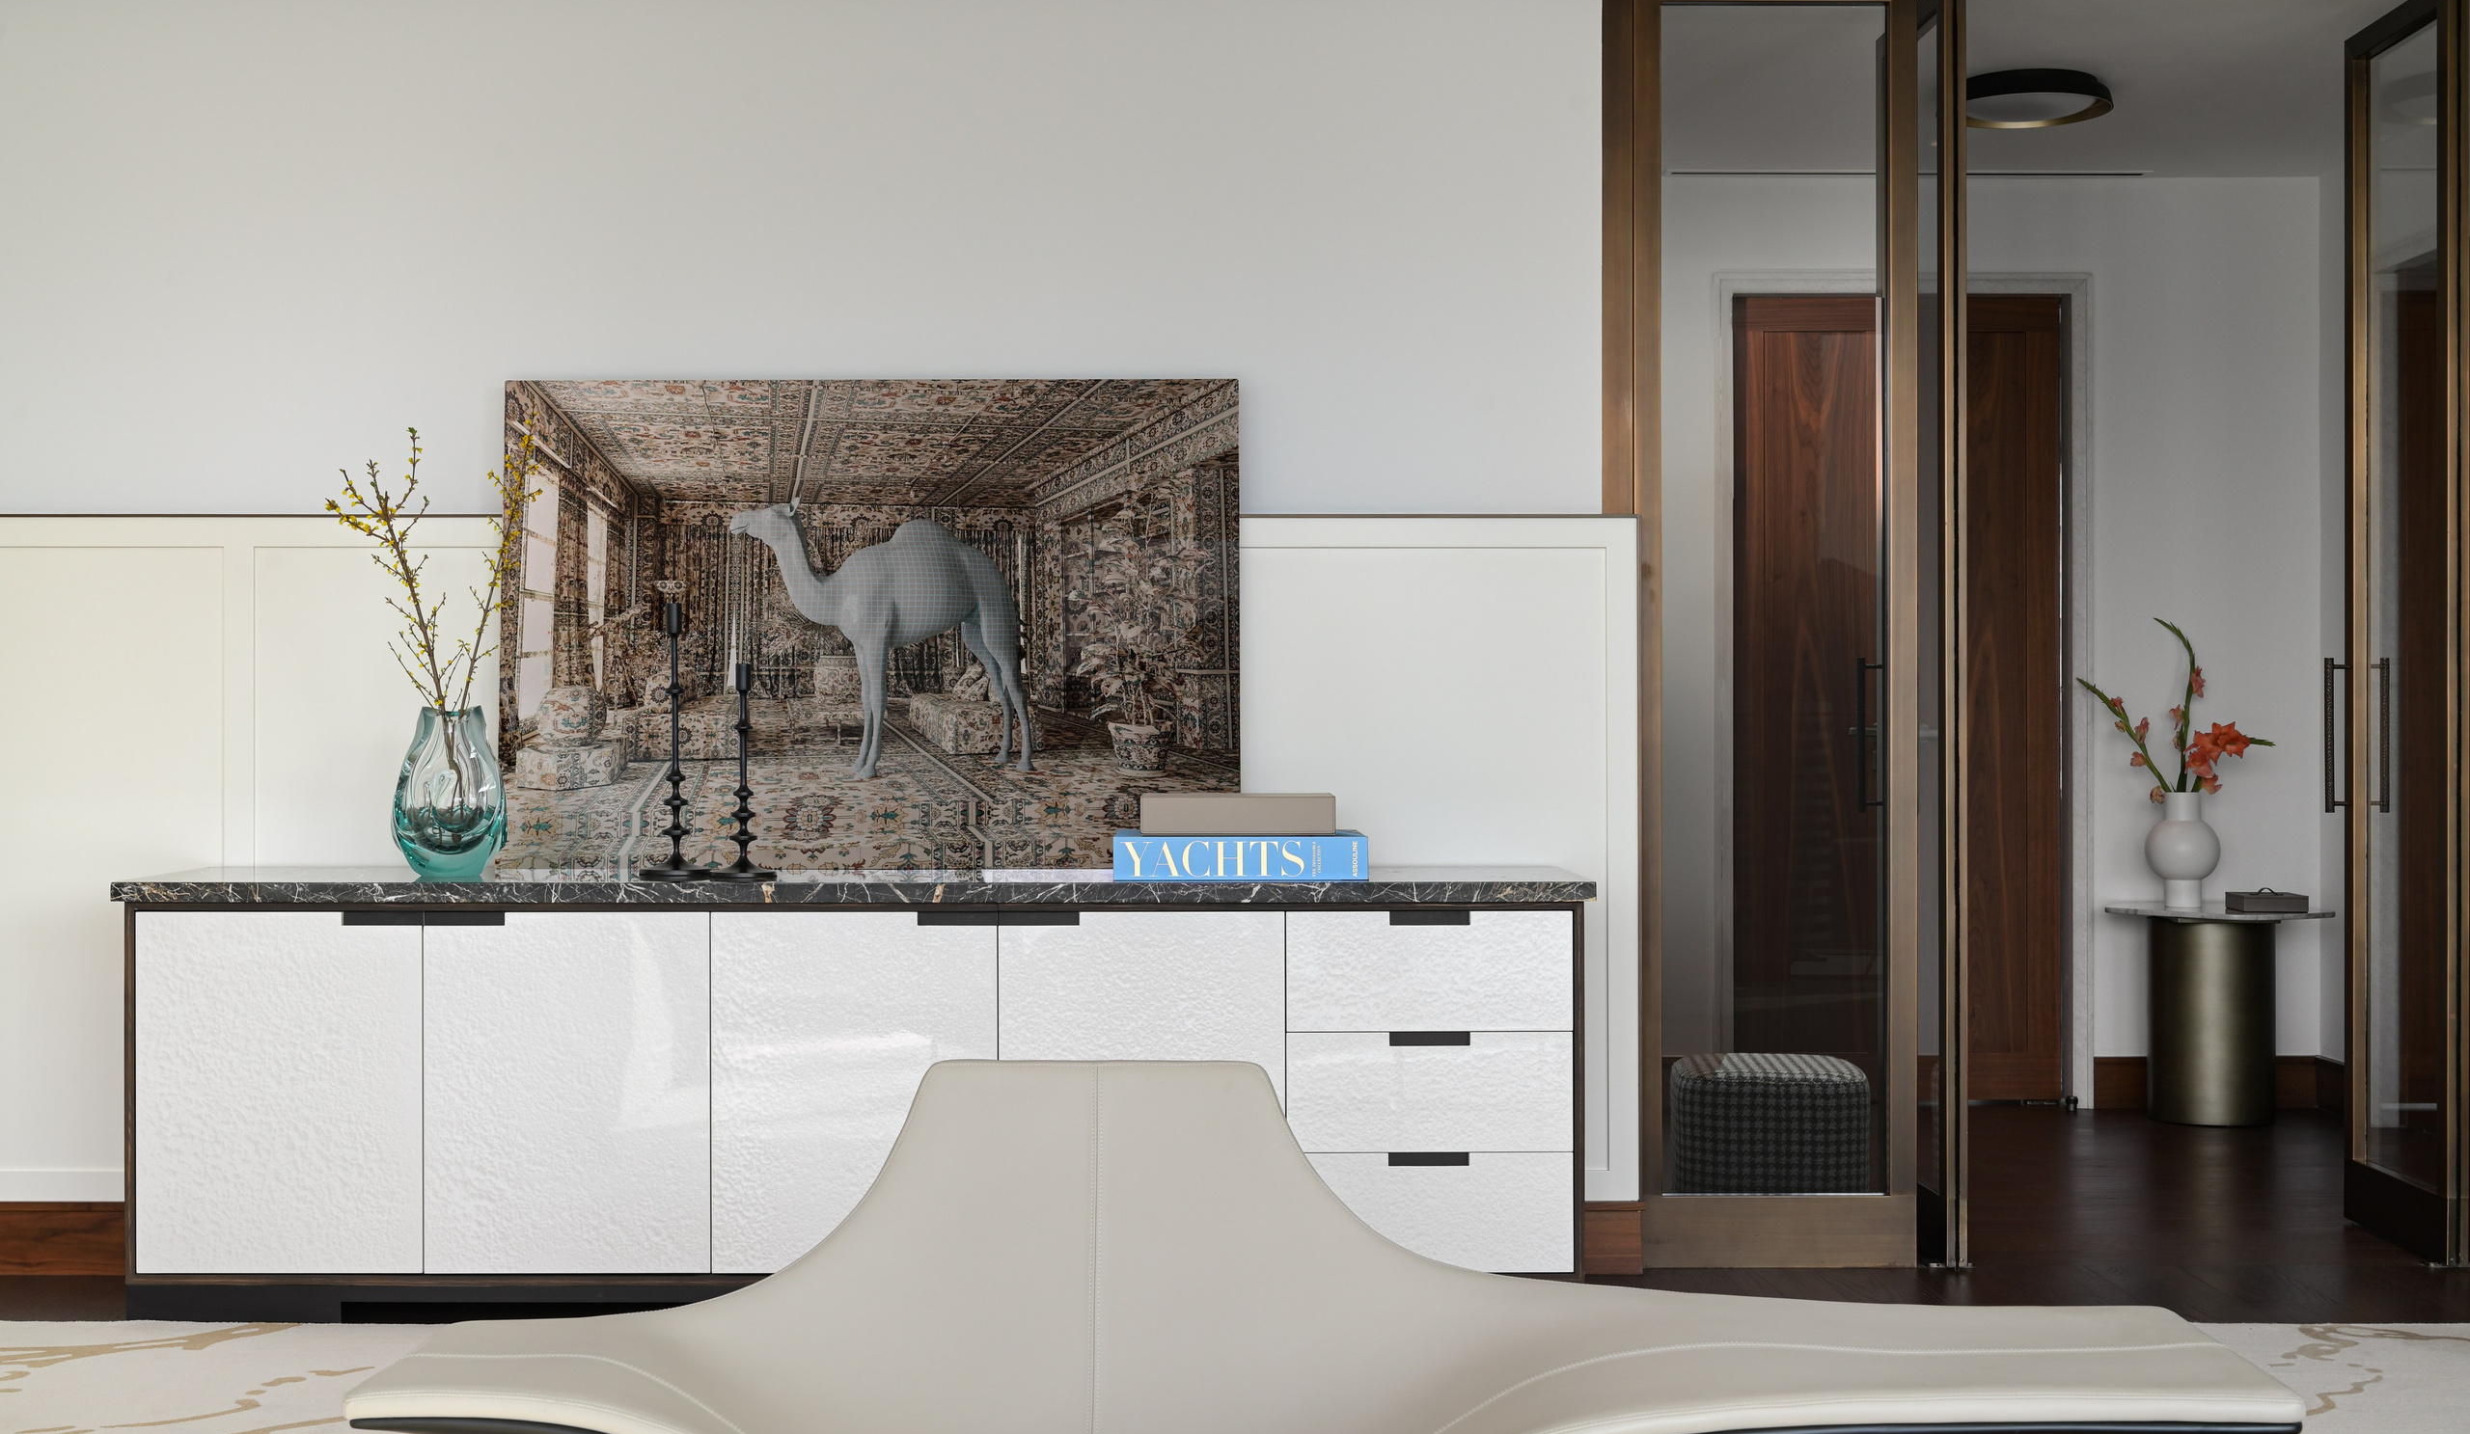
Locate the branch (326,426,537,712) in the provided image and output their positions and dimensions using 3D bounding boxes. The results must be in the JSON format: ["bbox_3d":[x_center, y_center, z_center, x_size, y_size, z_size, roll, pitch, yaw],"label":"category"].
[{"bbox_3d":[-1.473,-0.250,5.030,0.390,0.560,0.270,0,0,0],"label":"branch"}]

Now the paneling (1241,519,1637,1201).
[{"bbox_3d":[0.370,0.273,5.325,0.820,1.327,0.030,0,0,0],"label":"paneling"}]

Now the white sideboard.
[{"bbox_3d":[-0.672,0.700,5.090,2.580,0.745,0.470,0,0,0],"label":"white sideboard"}]

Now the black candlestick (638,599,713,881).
[{"bbox_3d":[-1.008,0.040,4.945,0.133,0.503,0.133,0,0,0],"label":"black candlestick"}]

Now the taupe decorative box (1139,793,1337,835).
[{"bbox_3d":[0.006,0.169,4.775,0.331,0.065,0.240,0,0,-1],"label":"taupe decorative box"}]

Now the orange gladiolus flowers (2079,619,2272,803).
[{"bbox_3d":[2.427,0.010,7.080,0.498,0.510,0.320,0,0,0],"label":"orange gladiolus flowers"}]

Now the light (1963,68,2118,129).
[{"bbox_3d":[1.857,-1.456,6.460,0.400,0.062,0.400,0,0,0],"label":"light"}]

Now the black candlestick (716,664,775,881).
[{"bbox_3d":[-0.838,0.092,4.690,0.110,0.370,0.110,0,0,0],"label":"black candlestick"}]

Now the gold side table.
[{"bbox_3d":[2.610,0.797,7.300,0.585,0.566,0.585,0,0,0],"label":"gold side table"}]

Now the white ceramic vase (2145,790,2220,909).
[{"bbox_3d":[2.448,0.344,7.080,0.195,0.297,0.195,0,0,0],"label":"white ceramic vase"}]

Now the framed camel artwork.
[{"bbox_3d":[-0.665,-0.171,5.025,1.348,0.900,0.035,0,-5,0],"label":"framed camel artwork"}]

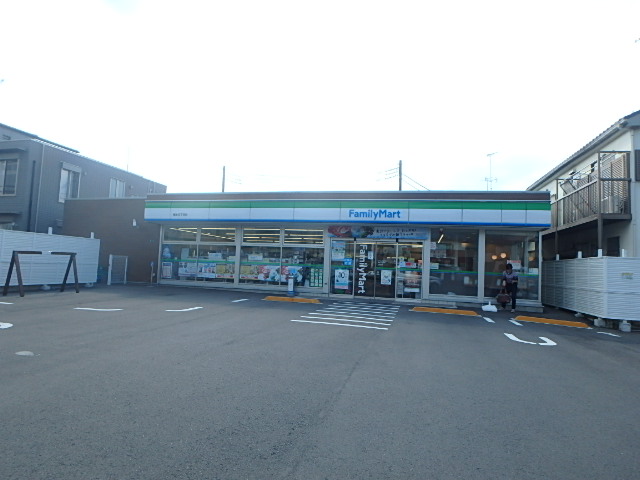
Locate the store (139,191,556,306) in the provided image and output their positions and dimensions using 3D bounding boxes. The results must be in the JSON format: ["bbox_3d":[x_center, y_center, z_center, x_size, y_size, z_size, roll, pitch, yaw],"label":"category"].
[{"bbox_3d":[1.386,0.663,20.219,15.480,4.010,11.600,1,-4,13],"label":"store"}]

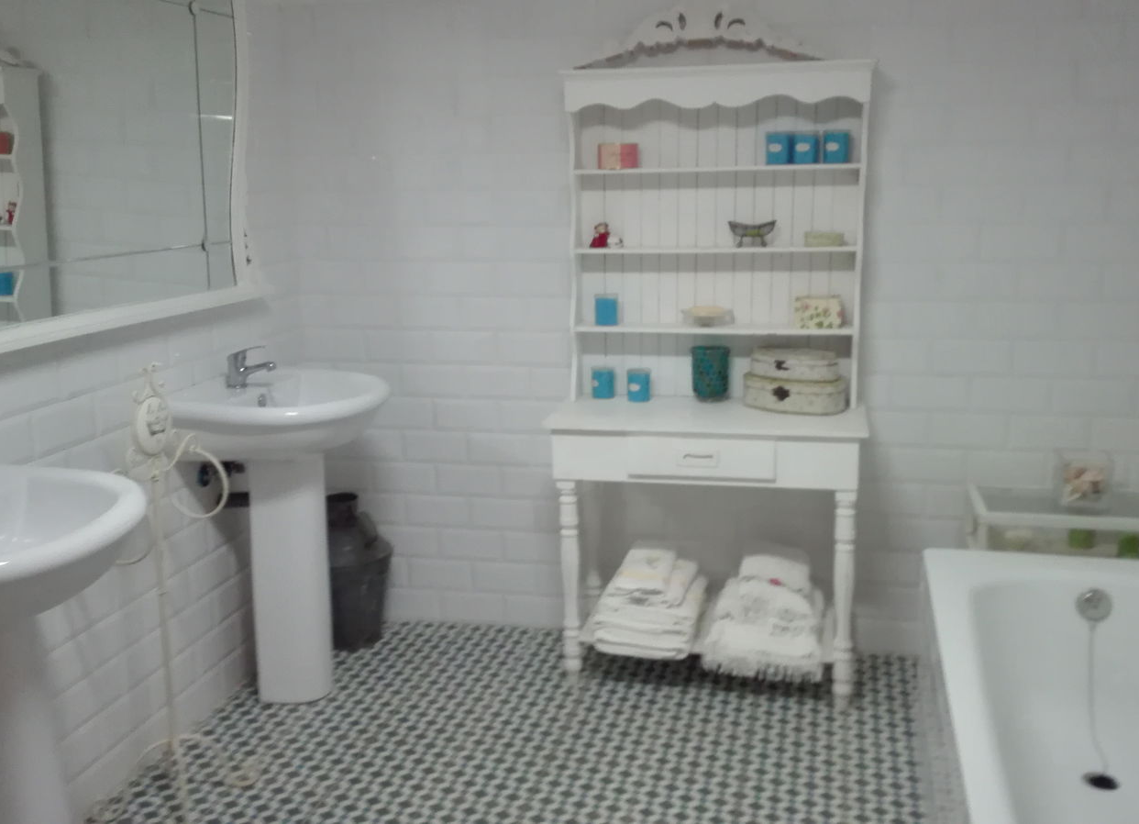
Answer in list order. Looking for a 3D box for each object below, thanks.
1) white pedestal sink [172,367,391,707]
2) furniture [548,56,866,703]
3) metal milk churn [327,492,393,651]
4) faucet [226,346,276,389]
[{"bbox_3d":[-0.661,0.359,2.727,0.510,0.865,0.620,2,12,14],"label":"white pedestal sink"},{"bbox_3d":[0.369,-0.073,2.808,0.810,1.640,0.370,1,12,11],"label":"furniture"},{"bbox_3d":[-0.679,0.480,3.172,0.270,0.455,0.270,2,12,14],"label":"metal milk churn"},{"bbox_3d":[-0.786,-0.116,2.629,0.140,0.115,0.052,2,12,14],"label":"faucet"}]

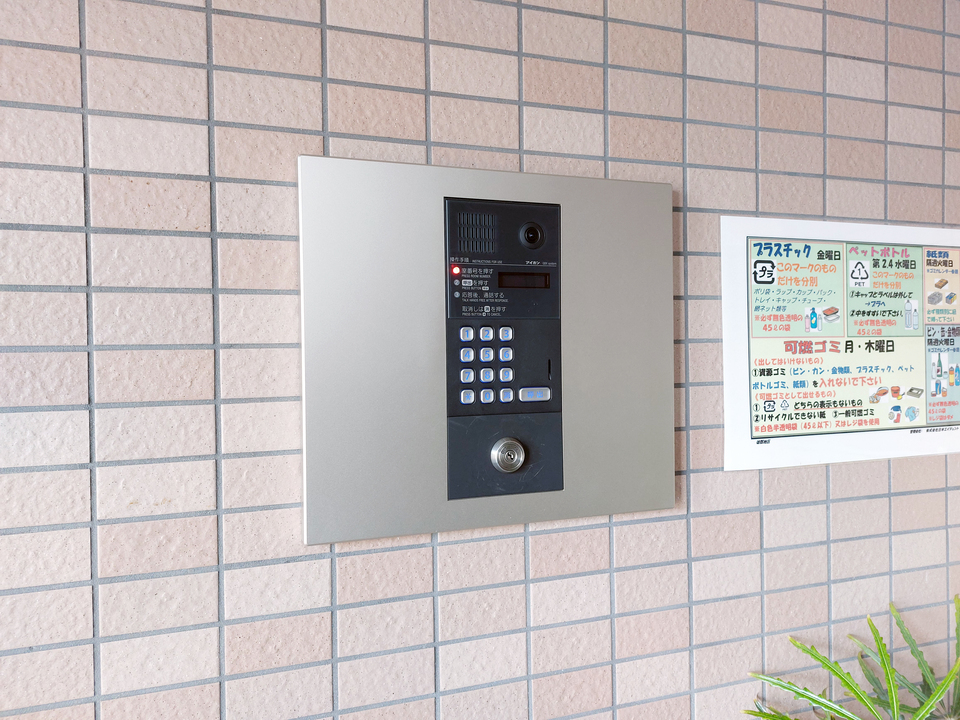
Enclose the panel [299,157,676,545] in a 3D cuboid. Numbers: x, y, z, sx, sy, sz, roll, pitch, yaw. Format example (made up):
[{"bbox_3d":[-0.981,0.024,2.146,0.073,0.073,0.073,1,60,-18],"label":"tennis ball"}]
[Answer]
[{"bbox_3d":[0.025,-0.011,0.682,0.400,0.360,0.015,-1,1,-18],"label":"panel"}]

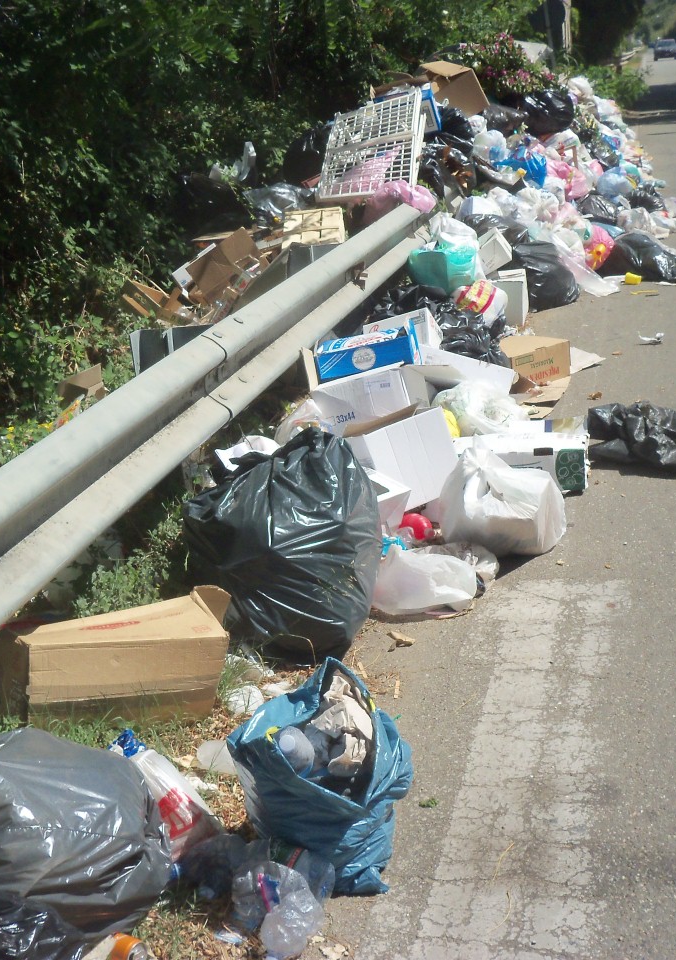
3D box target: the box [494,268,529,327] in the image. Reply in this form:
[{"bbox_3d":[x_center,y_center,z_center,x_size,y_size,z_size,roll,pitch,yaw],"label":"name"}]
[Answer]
[{"bbox_3d":[1.042,-1.086,7.559,0.200,0.265,0.320,1,19,13],"label":"box"}]

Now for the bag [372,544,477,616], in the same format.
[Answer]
[{"bbox_3d":[0.245,0.290,3.690,0.320,0.170,0.260,1,19,14],"label":"bag"}]

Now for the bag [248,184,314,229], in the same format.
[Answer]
[{"bbox_3d":[-0.412,-1.958,9.000,0.520,0.360,0.420,-5,18,2],"label":"bag"}]

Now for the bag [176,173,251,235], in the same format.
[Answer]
[{"bbox_3d":[-0.921,-2.045,9.300,0.520,0.420,0.450,-6,18,0],"label":"bag"}]

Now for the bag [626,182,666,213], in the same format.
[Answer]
[{"bbox_3d":[2.815,-2.578,11.519,0.380,0.280,0.350,-1,19,10],"label":"bag"}]

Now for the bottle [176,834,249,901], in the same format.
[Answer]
[{"bbox_3d":[-0.242,0.754,2.460,0.200,0.100,0.100,-12,19,-18],"label":"bottle"}]

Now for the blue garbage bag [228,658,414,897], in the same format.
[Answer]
[{"bbox_3d":[-0.033,0.580,2.480,0.350,0.430,0.300,1,19,14],"label":"blue garbage bag"}]

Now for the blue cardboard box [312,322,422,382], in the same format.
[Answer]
[{"bbox_3d":[0.130,-0.583,5.750,0.430,0.155,0.270,-11,14,2],"label":"blue cardboard box"}]

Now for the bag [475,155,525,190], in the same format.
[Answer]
[{"bbox_3d":[1.318,-2.495,10.200,0.410,0.270,0.340,-6,18,0],"label":"bag"}]

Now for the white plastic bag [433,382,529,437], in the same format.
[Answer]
[{"bbox_3d":[0.608,-0.325,5.417,0.420,0.250,0.340,-1,19,10],"label":"white plastic bag"}]

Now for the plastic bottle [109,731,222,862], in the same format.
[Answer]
[{"bbox_3d":[-0.360,0.648,2.620,0.220,0.250,0.180,1,19,14],"label":"plastic bottle"}]

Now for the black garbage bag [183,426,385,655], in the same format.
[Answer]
[{"bbox_3d":[-0.143,0.144,3.652,0.560,0.580,0.500,-3,19,4],"label":"black garbage bag"}]

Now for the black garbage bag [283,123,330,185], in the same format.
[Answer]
[{"bbox_3d":[-0.211,-2.589,10.000,0.460,0.480,0.460,-6,18,0],"label":"black garbage bag"}]

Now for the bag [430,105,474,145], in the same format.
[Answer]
[{"bbox_3d":[0.903,-2.804,10.000,0.420,0.350,0.400,1,19,14],"label":"bag"}]

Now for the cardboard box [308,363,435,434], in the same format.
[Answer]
[{"bbox_3d":[0.133,-0.330,5.150,0.420,0.270,0.320,-20,17,1],"label":"cardboard box"}]

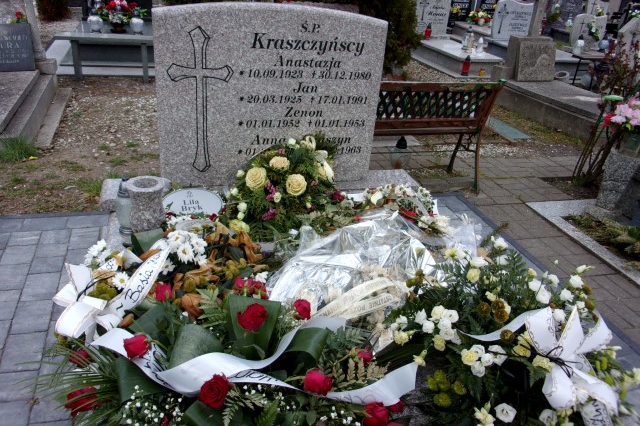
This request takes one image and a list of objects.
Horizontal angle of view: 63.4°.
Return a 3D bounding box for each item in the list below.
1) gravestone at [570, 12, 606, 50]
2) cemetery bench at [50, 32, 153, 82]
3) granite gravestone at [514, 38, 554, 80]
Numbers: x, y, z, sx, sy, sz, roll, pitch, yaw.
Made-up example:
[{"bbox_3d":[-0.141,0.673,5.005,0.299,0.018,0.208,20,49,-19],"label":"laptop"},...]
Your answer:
[{"bbox_3d":[4.872,-3.275,9.394,0.650,0.640,0.160,-5,29,-16],"label":"gravestone"},{"bbox_3d":[-2.054,-1.532,5.100,1.020,0.420,0.340,-4,28,-17],"label":"cemetery bench"},{"bbox_3d":[2.559,-1.840,6.205,0.540,0.470,0.320,-5,29,-16],"label":"granite gravestone"}]

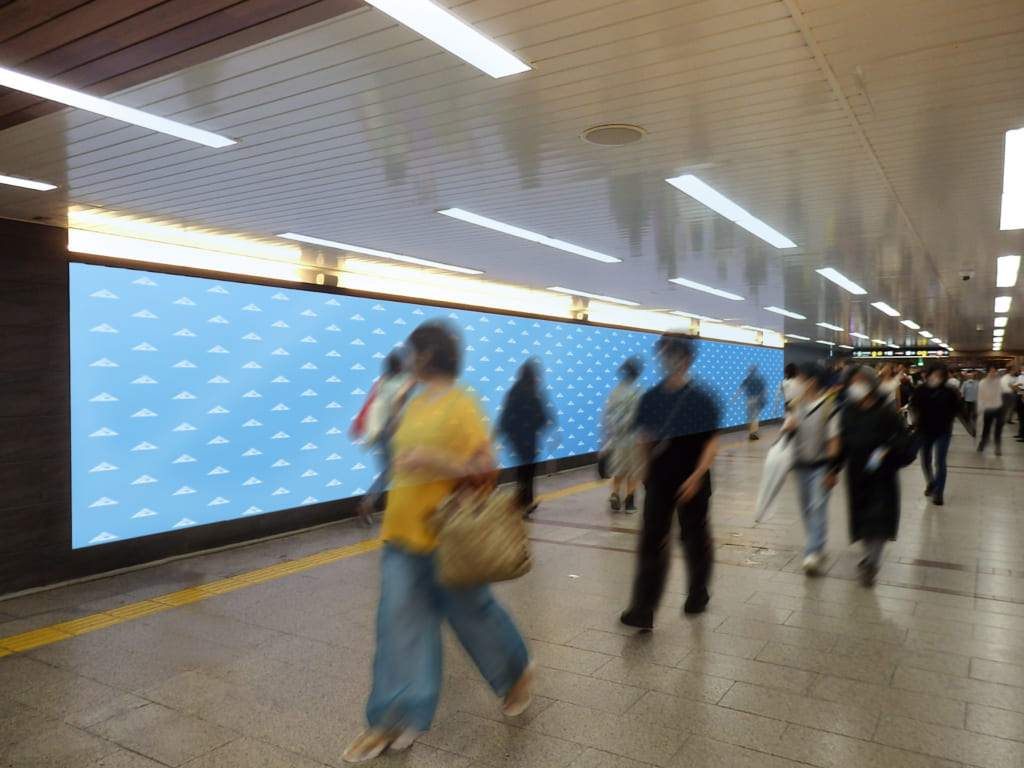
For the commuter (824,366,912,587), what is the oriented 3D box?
[{"bbox_3d":[2.533,0.628,5.240,0.580,1.497,0.500,0,0,30],"label":"commuter"}]

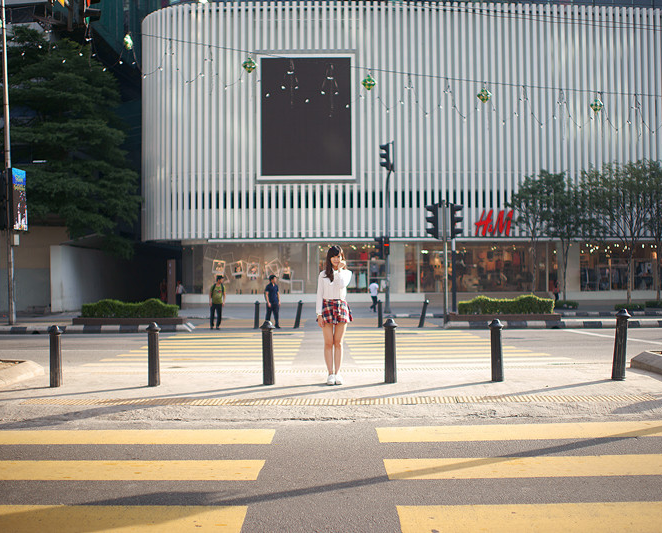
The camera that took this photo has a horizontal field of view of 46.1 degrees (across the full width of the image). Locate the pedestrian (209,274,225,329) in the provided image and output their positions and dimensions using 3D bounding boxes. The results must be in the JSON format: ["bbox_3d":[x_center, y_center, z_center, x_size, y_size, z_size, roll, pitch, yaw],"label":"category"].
[{"bbox_3d":[-3.561,1.142,24.461,0.507,1.705,0.335,0,-2,-7],"label":"pedestrian"}]

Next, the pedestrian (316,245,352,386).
[{"bbox_3d":[0.044,0.576,9.186,0.436,1.634,0.304,0,-2,-2],"label":"pedestrian"}]

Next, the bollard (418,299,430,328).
[{"bbox_3d":[3.009,1.532,24.969,0.178,0.883,0.178,10,-2,0],"label":"bollard"}]

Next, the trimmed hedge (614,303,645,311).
[{"bbox_3d":[13.862,1.905,36.134,1.269,0.294,1.066,0,-2,0],"label":"trimmed hedge"}]

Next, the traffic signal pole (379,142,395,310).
[{"bbox_3d":[2.652,-1.807,36.500,0.740,8.027,0.450,0,-1,-4],"label":"traffic signal pole"}]

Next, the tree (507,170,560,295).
[{"bbox_3d":[10.547,-1.380,40.500,2.800,7.250,2.800,0,-2,-3],"label":"tree"}]

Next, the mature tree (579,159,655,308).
[{"bbox_3d":[13.538,-1.536,36.743,3.146,6.648,3.045,0,-2,0],"label":"mature tree"}]

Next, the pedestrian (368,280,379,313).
[{"bbox_3d":[2.203,1.565,40.300,0.500,1.680,0.450,-2,-2,37],"label":"pedestrian"}]

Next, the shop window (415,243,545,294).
[{"bbox_3d":[8.844,0.118,46.000,7.750,3.100,0.200,0,-2,-3],"label":"shop window"}]

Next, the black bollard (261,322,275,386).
[{"bbox_3d":[-0.723,0.997,9.000,0.165,0.731,0.165,0,-1,-4],"label":"black bollard"}]

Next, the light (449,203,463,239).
[{"bbox_3d":[3.937,-1.422,24.200,0.390,1.120,0.380,-1,-2,7],"label":"light"}]

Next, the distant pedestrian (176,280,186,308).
[{"bbox_3d":[-8.709,1.667,45.000,0.420,1.678,0.500,0,-2,-28],"label":"distant pedestrian"}]

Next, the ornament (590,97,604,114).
[{"bbox_3d":[8.816,-5.342,25.800,0.440,0.540,0.220,-1,-2,19],"label":"ornament"}]

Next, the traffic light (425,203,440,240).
[{"bbox_3d":[3.233,-1.433,24.766,0.406,1.127,0.365,0,-2,0],"label":"traffic light"}]

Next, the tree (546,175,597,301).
[{"bbox_3d":[13.145,-1.530,42.500,2.950,6.996,2.950,0,-1,-4],"label":"tree"}]

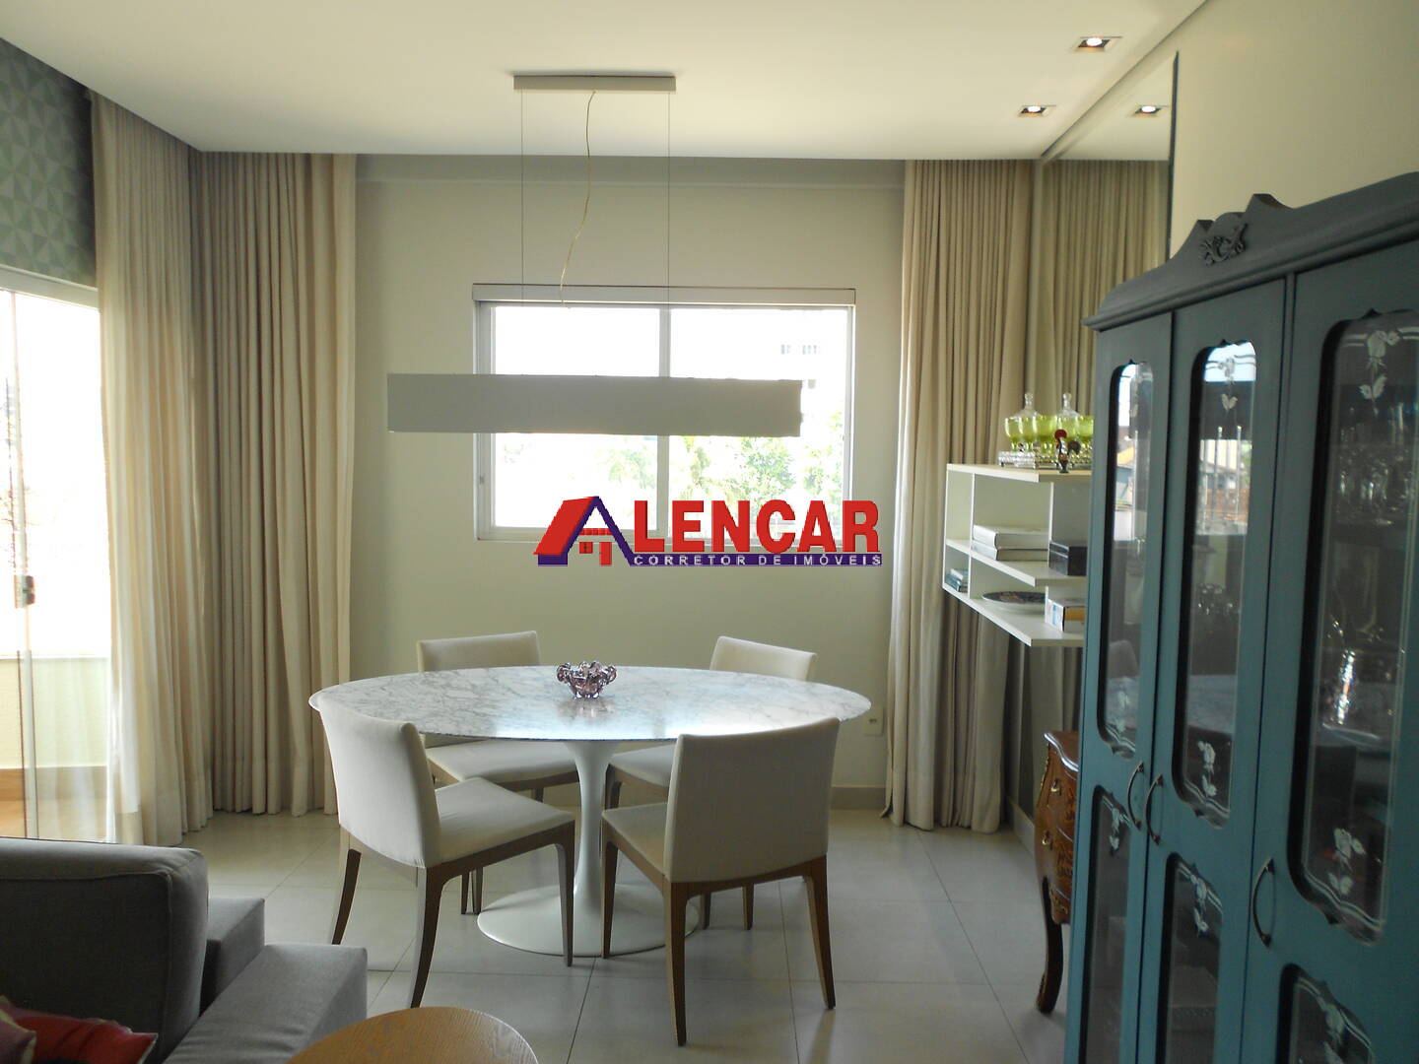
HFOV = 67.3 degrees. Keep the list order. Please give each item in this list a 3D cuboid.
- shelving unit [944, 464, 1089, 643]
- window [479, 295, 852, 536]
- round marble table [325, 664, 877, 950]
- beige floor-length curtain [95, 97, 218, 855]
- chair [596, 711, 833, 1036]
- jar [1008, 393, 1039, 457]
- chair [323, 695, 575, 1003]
[{"bbox_3d":[1.129,0.035,3.685,0.364,0.506,1.265,1,4,1],"label":"shelving unit"},{"bbox_3d":[-0.202,-0.500,4.665,1.653,1.103,0.100,1,4,1],"label":"window"},{"bbox_3d":[-0.390,0.917,3.517,1.820,0.752,1.027,1,4,1],"label":"round marble table"},{"bbox_3d":[-2.140,-0.171,4.138,0.189,2.778,0.675,1,4,1],"label":"beige floor-length curtain"},{"bbox_3d":[0.029,0.914,3.119,0.506,0.829,0.575,-1,5,-25],"label":"chair"},{"bbox_3d":[1.239,-0.416,4.173,0.119,0.246,0.119,1,4,1],"label":"jar"},{"bbox_3d":[-0.784,0.898,3.180,0.506,0.829,0.575,5,6,43],"label":"chair"}]

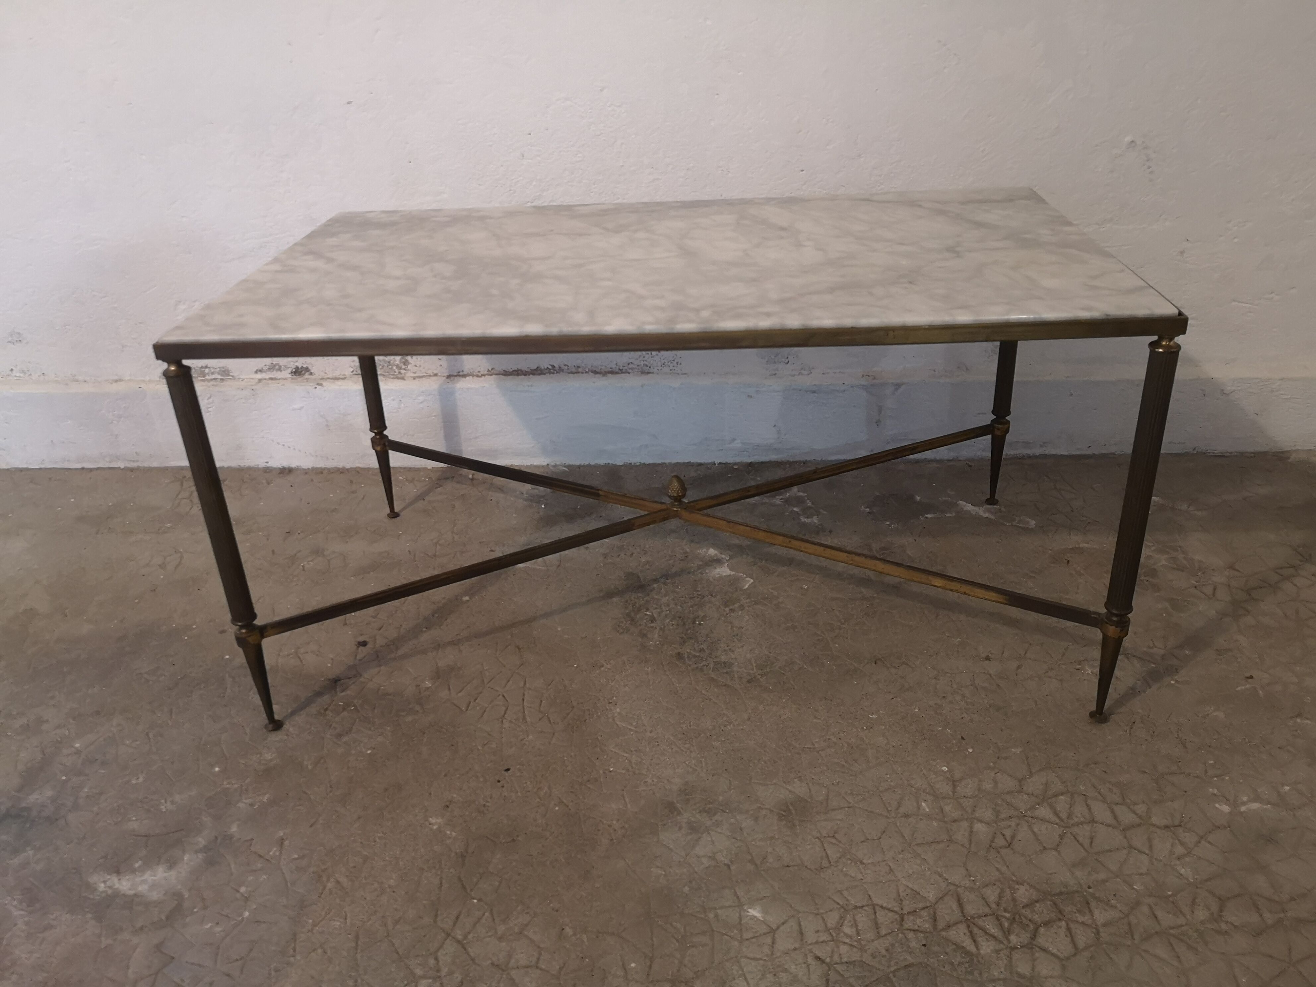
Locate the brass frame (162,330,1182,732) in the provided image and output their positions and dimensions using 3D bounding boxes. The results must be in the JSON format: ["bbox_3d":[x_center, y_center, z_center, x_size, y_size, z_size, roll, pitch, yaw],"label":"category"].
[{"bbox_3d":[0.020,-0.055,1.193,0.871,0.429,0.484,-1,28,4],"label":"brass frame"}]

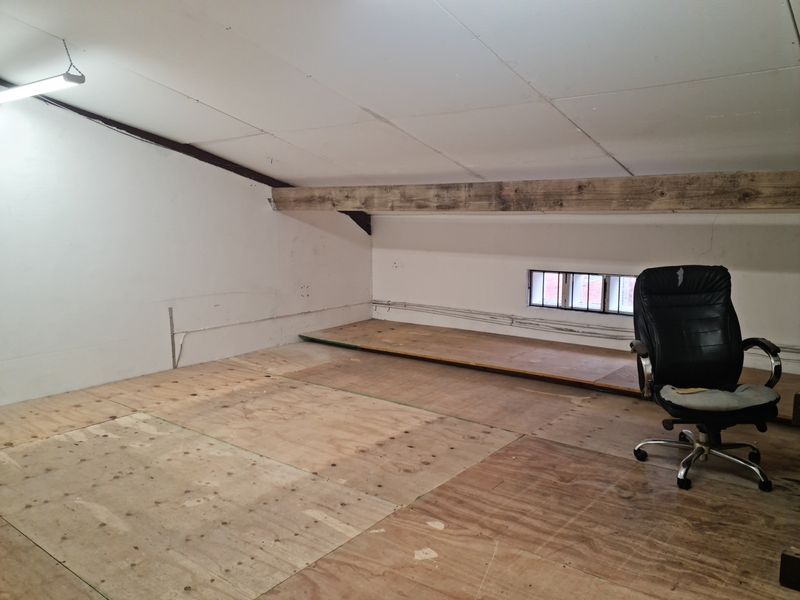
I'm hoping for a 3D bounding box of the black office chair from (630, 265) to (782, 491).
[{"bbox_3d":[1.653,0.374,3.377,0.700,1.100,0.740,0,8,1],"label":"black office chair"}]

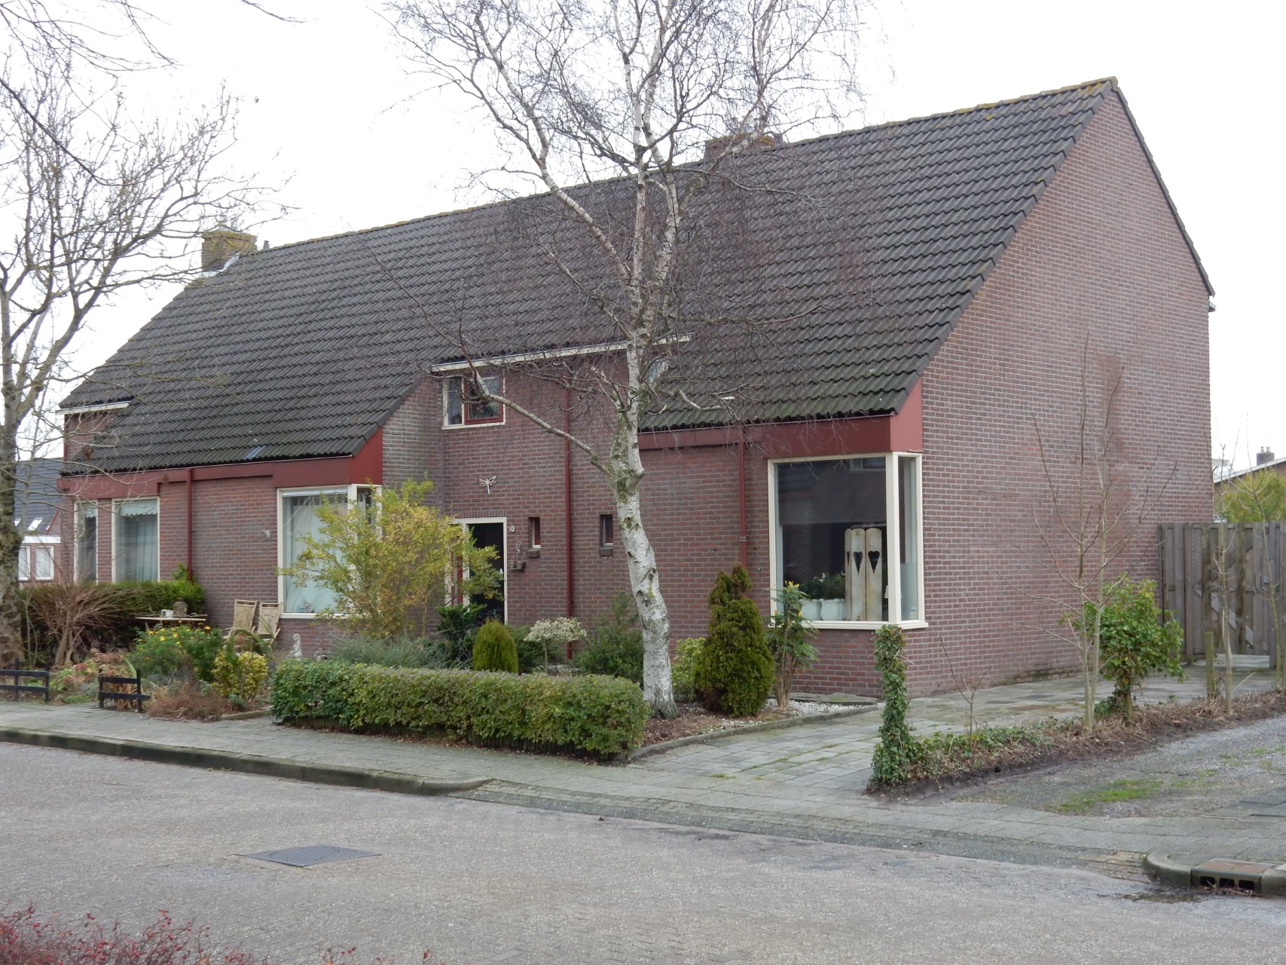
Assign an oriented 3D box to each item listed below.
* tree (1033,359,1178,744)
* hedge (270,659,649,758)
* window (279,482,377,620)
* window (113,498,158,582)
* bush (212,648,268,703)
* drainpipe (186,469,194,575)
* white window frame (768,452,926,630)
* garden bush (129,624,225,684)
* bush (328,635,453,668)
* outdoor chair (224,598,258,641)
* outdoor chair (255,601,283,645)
[{"bbox_3d":[3.978,0.500,16.525,1.200,3.329,1.200,-1,-3,13],"label":"tree"},{"bbox_3d":[-1.803,1.977,17.109,0.650,0.600,5.200,1,-3,-40],"label":"hedge"},{"bbox_3d":[-4.745,1.051,28.609,1.764,1.999,0.580,-3,-3,42],"label":"window"},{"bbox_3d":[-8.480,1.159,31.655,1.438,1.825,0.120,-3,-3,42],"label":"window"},{"bbox_3d":[-4.695,2.226,22.064,0.650,0.600,0.600,0,-3,-12],"label":"bush"},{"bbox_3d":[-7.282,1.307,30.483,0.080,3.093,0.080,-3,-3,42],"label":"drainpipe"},{"bbox_3d":[2.371,0.688,22.198,1.818,2.009,0.627,-3,-3,42],"label":"white window frame"},{"bbox_3d":[-6.087,2.257,24.770,1.220,0.795,1.100,0,-3,-14],"label":"garden bush"},{"bbox_3d":[-3.125,2.222,23.468,1.500,0.671,1.000,0,-3,-8],"label":"bush"},{"bbox_3d":[-6.198,2.321,28.764,0.580,1.045,0.680,-3,-3,42],"label":"outdoor chair"},{"bbox_3d":[-5.732,2.311,28.341,0.580,1.016,0.680,-3,-3,42],"label":"outdoor chair"}]

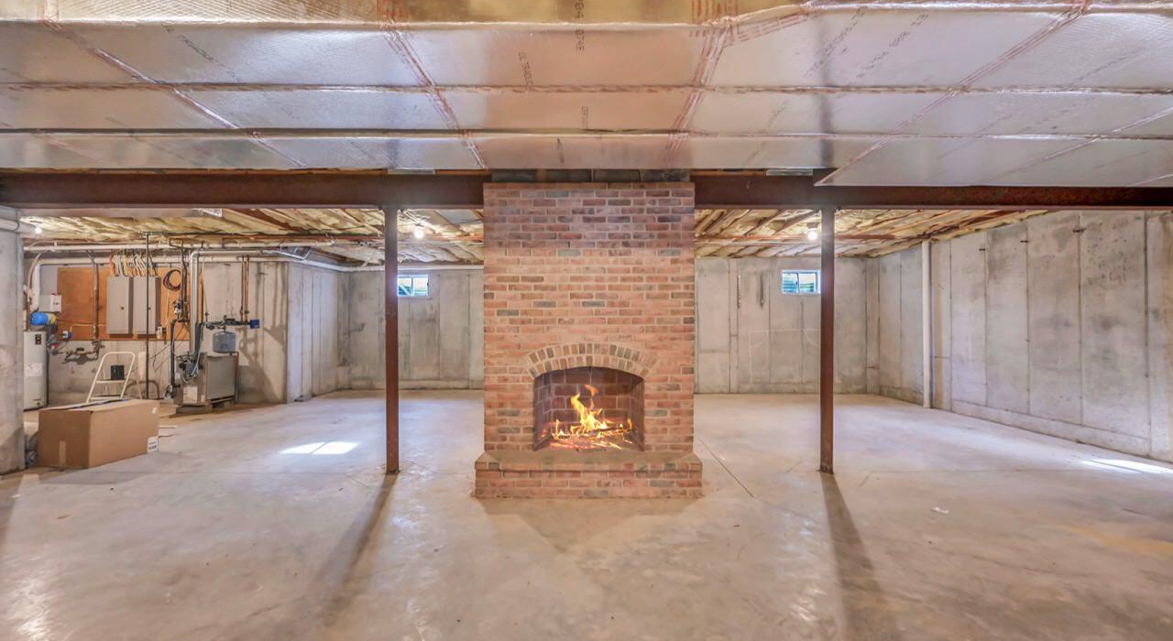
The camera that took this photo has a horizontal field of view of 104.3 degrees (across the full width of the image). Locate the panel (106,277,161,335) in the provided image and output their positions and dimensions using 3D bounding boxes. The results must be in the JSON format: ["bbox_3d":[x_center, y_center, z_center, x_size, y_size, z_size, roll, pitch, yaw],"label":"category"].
[{"bbox_3d":[-7.270,-0.240,7.360,0.800,0.910,0.100,0,0,0],"label":"panel"}]

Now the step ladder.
[{"bbox_3d":[-6.450,0.895,6.250,0.460,0.930,0.520,0,0,-3],"label":"step ladder"}]

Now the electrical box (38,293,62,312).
[{"bbox_3d":[-8.870,-0.281,7.560,0.260,0.280,0.110,0,0,0],"label":"electrical box"}]

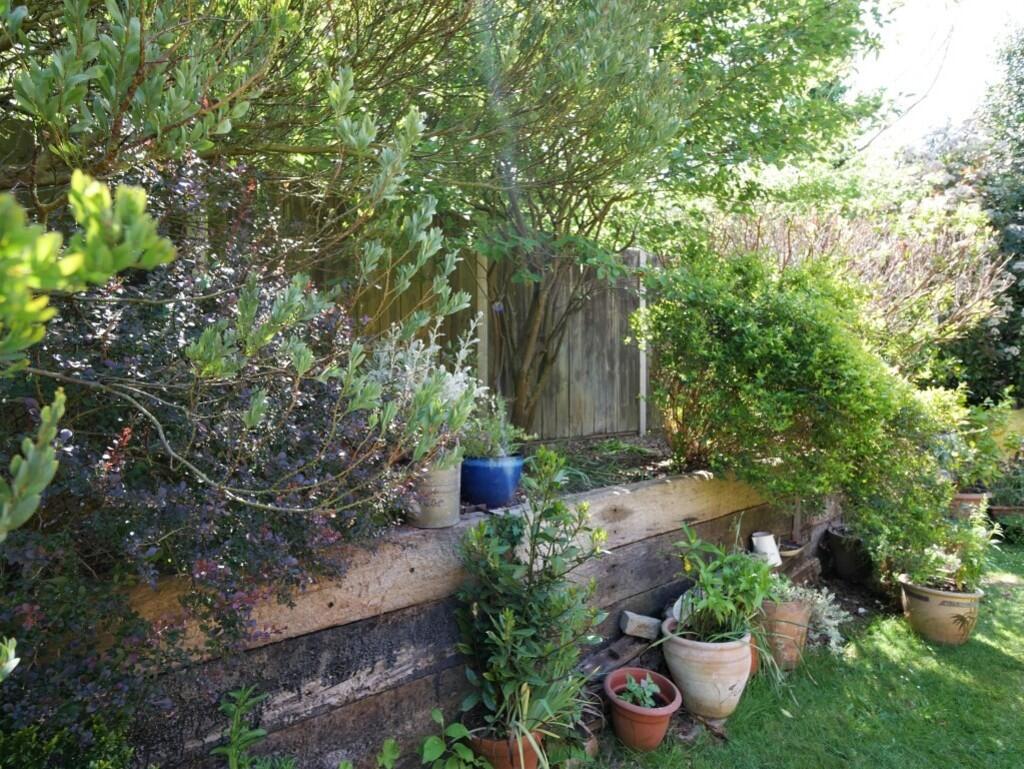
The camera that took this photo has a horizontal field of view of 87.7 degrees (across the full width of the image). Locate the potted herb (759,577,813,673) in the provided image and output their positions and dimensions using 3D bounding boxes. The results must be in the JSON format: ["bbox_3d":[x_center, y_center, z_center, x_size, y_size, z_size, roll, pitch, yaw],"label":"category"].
[{"bbox_3d":[1.430,1.228,2.780,0.265,0.475,0.265,0,0,27],"label":"potted herb"}]

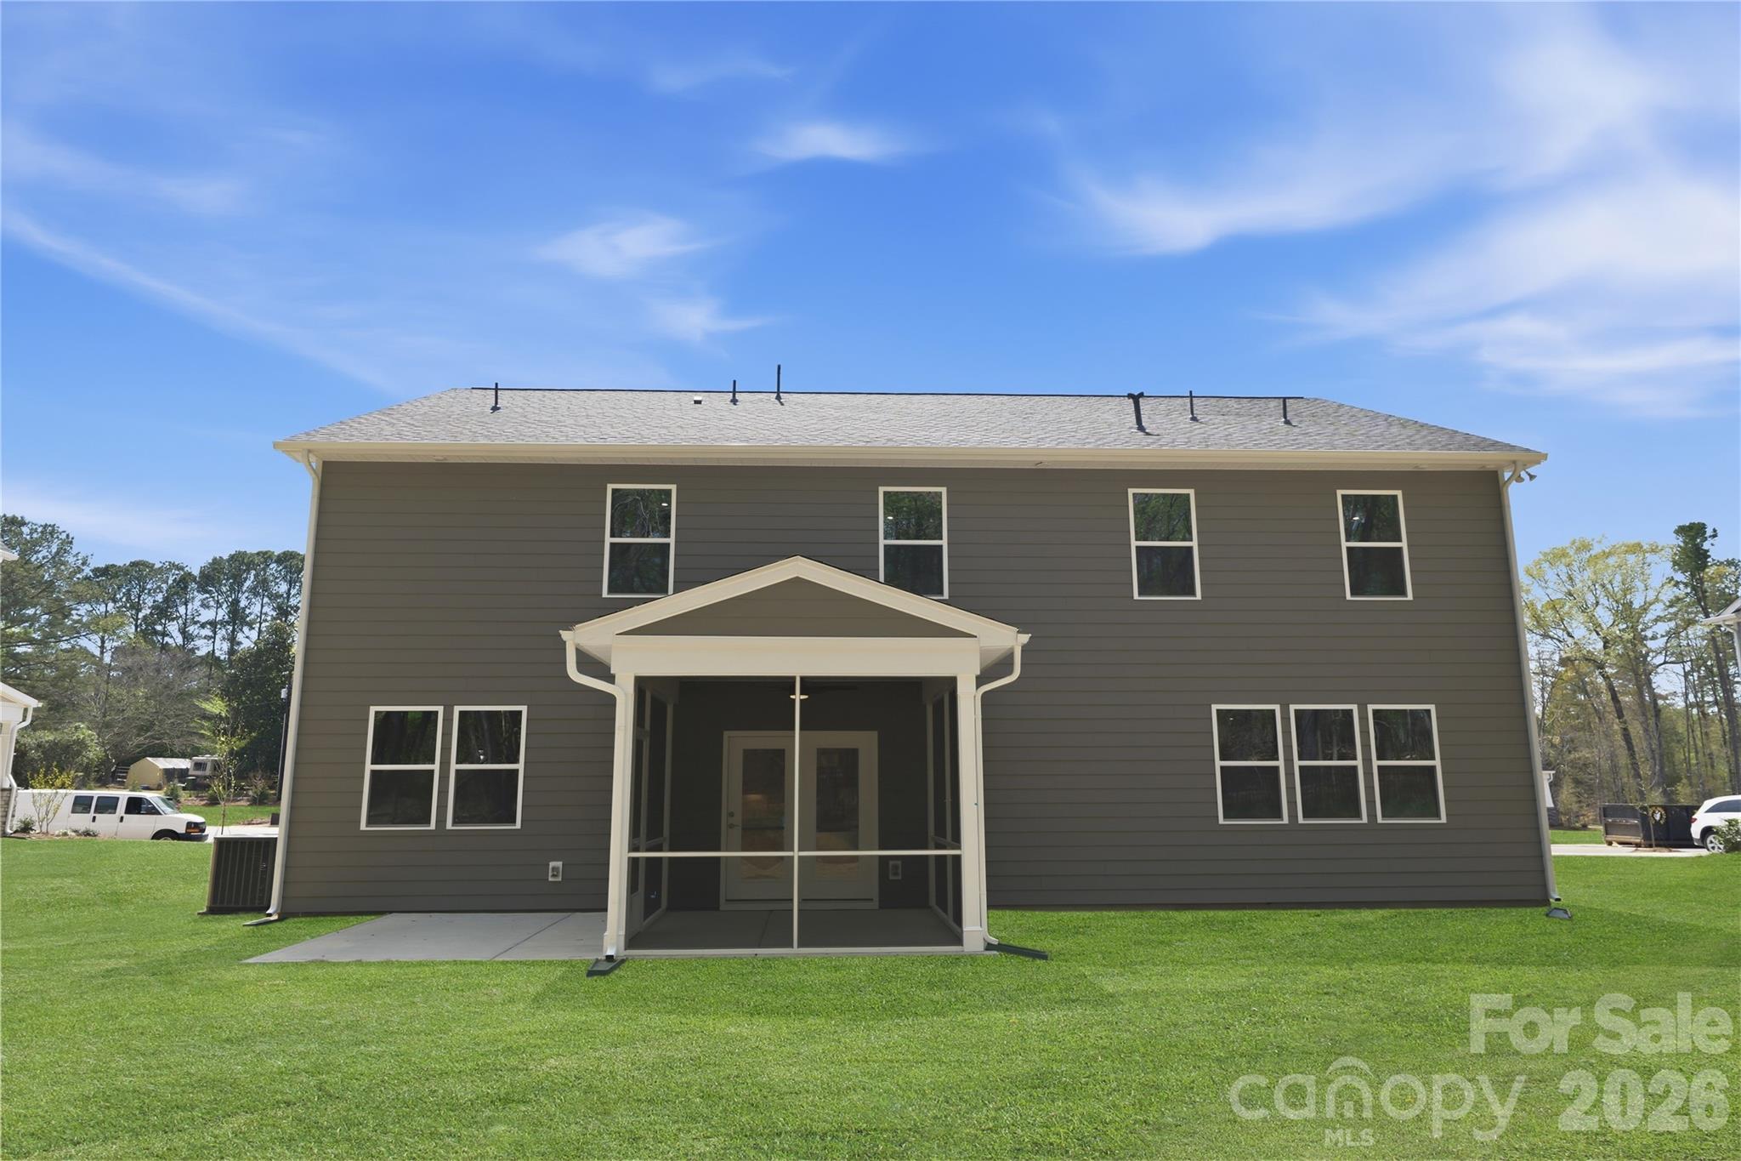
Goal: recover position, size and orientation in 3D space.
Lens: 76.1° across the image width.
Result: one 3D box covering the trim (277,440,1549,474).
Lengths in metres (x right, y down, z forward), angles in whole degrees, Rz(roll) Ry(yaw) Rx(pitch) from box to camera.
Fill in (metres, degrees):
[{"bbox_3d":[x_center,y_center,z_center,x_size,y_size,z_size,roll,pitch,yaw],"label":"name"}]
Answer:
[{"bbox_3d":[0.734,-1.633,14.688,16.650,0.190,0.460,0,-11,-3],"label":"trim"}]

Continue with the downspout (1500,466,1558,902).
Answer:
[{"bbox_3d":[8.680,1.223,14.501,0.100,5.710,0.420,0,-11,-3],"label":"downspout"}]

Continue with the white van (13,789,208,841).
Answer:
[{"bbox_3d":[-25.698,8.300,37.809,5.700,2.100,2.010,2,-11,-11],"label":"white van"}]

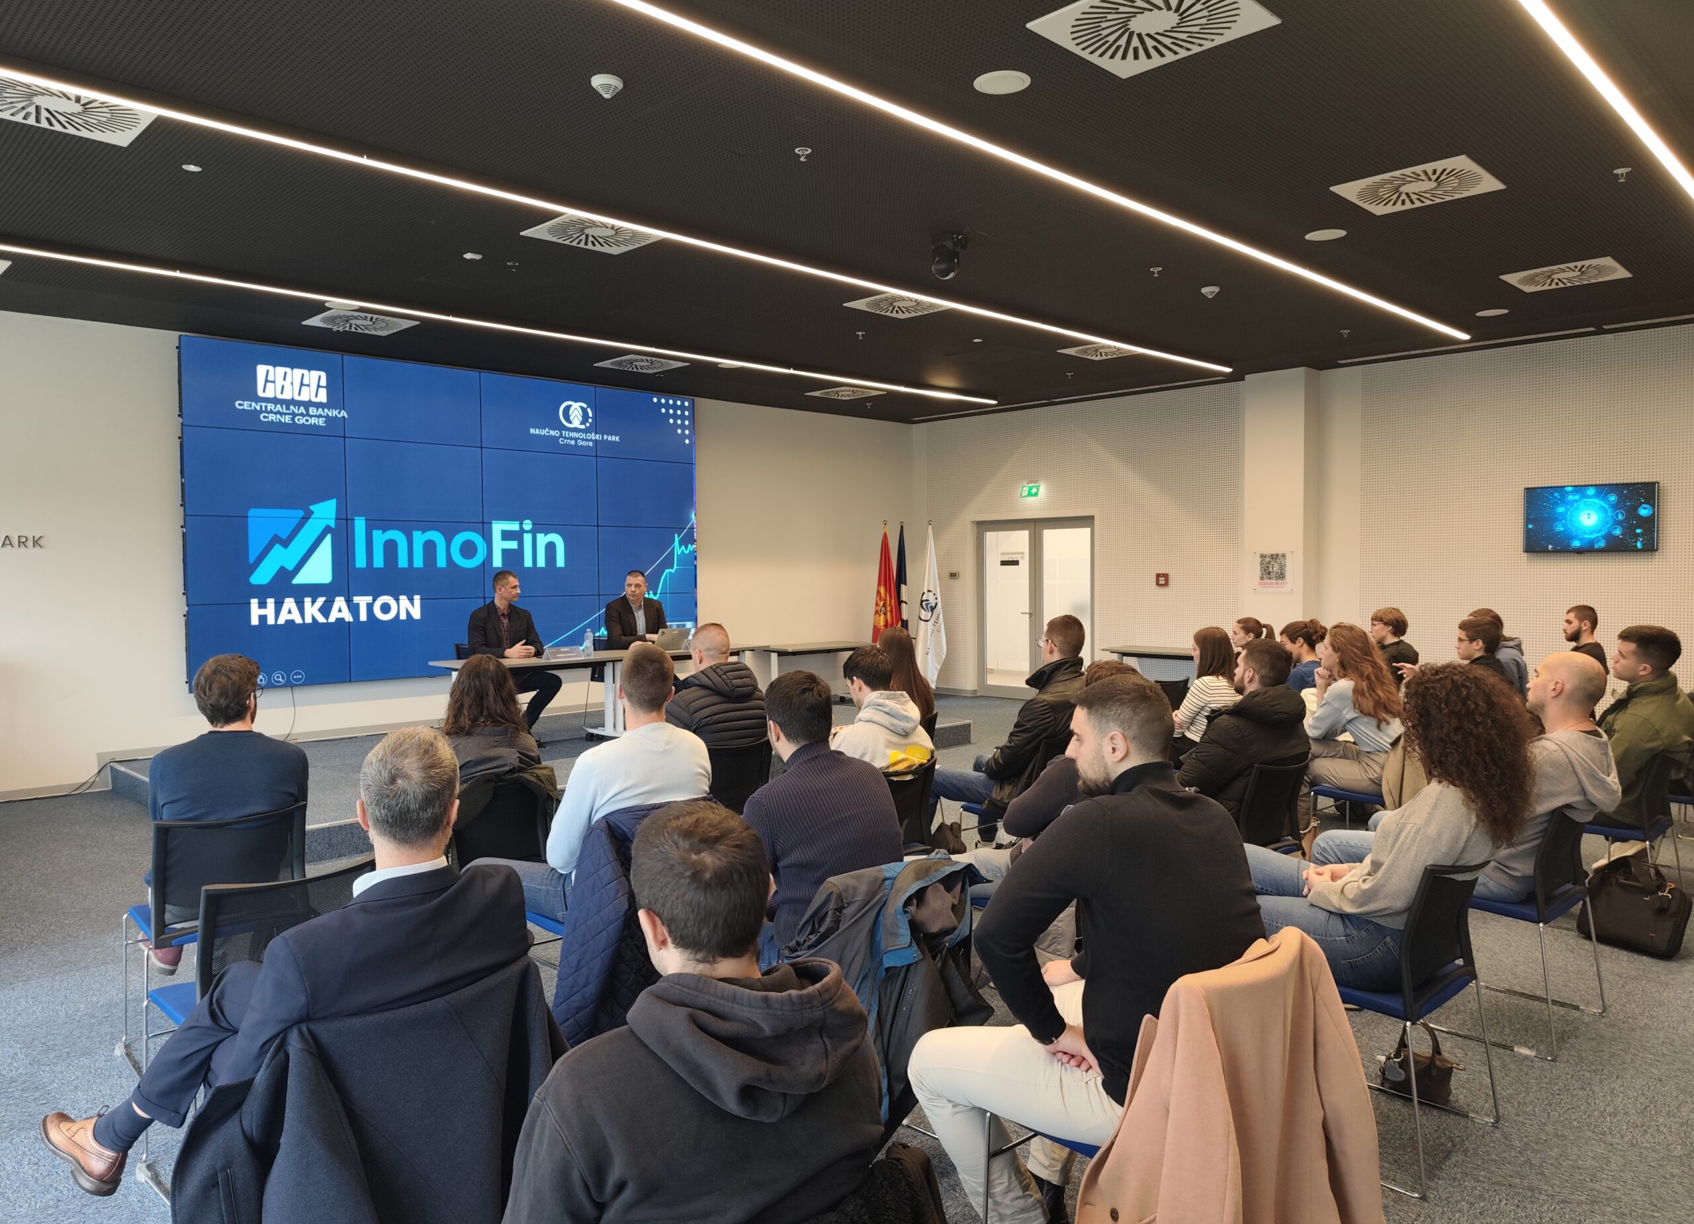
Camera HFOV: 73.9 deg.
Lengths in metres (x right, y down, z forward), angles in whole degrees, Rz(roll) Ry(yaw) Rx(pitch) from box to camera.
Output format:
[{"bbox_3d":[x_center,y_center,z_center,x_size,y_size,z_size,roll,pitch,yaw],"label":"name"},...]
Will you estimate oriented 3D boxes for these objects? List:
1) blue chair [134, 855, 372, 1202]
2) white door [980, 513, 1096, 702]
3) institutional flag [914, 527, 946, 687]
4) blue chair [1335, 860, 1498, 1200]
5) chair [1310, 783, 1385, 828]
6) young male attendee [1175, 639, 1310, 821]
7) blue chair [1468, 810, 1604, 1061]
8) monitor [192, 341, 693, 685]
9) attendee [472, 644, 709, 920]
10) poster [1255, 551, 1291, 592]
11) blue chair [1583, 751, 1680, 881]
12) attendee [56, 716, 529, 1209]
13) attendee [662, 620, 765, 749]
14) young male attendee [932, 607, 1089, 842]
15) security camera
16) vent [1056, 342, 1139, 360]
[{"bbox_3d":[-1.550,1.061,3.028,0.556,0.824,0.515,-2,3,-44],"label":"blue chair"},{"bbox_3d":[2.204,-0.013,13.261,0.100,2.160,1.675,-2,3,-44],"label":"white door"},{"bbox_3d":[1.069,-0.064,14.224,0.420,2.120,0.300,0,2,4],"label":"institutional flag"},{"bbox_3d":[1.463,1.035,3.131,0.540,0.830,0.540,-2,3,-42],"label":"blue chair"},{"bbox_3d":[2.685,0.926,5.650,0.540,0.820,0.520,-2,3,-44],"label":"chair"},{"bbox_3d":[1.480,0.749,4.682,0.560,1.290,0.800,-2,3,-42],"label":"young male attendee"},{"bbox_3d":[2.248,0.992,3.922,0.540,0.820,0.530,-2,3,-44],"label":"blue chair"},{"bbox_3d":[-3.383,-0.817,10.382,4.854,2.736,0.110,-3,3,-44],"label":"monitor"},{"bbox_3d":[-0.882,0.774,3.877,0.600,1.340,0.850,-2,3,-39],"label":"attendee"},{"bbox_3d":[4.074,-0.383,10.764,0.012,0.386,0.367,-2,3,-44],"label":"poster"},{"bbox_3d":[3.355,0.952,4.971,0.556,0.824,0.515,-2,3,-44],"label":"blue chair"},{"bbox_3d":[-1.174,0.847,2.401,1.150,1.280,0.600,1,3,36],"label":"attendee"},{"bbox_3d":[-0.863,0.714,5.335,0.577,1.344,0.948,-2,3,-44],"label":"attendee"},{"bbox_3d":[0.787,0.688,5.619,0.639,1.349,1.051,-2,3,-38],"label":"young male attendee"},{"bbox_3d":[0.577,-1.995,6.342,0.139,0.216,0.160,-2,3,-44],"label":"security camera"},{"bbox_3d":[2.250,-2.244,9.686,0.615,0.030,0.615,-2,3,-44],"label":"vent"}]

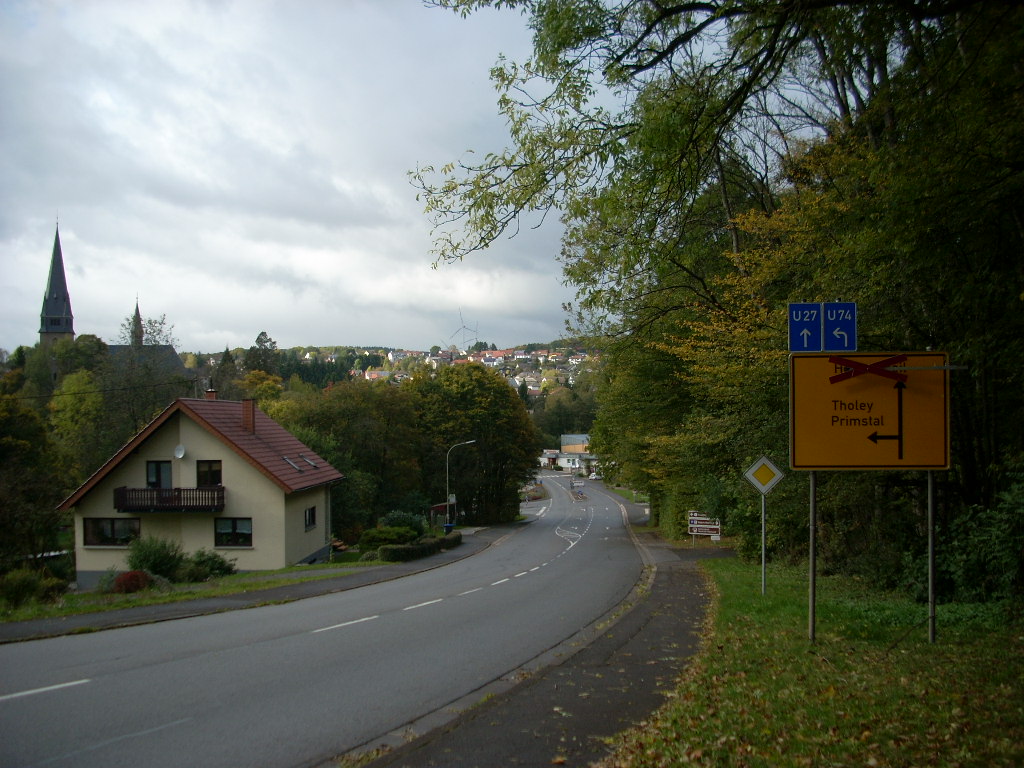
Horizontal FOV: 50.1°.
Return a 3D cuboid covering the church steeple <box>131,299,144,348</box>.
[{"bbox_3d":[-82.120,-13.705,240.000,2.850,11.840,2.850,0,-2,-19],"label":"church steeple"}]

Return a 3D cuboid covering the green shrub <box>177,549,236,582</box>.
[{"bbox_3d":[-12.659,7.545,45.500,2.580,1.410,2.200,0,-2,-16],"label":"green shrub"}]

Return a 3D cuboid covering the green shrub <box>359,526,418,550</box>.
[{"bbox_3d":[-6.406,8.124,57.000,3.180,1.410,2.600,0,-2,-6],"label":"green shrub"}]

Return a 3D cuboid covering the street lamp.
[{"bbox_3d":[-3.292,6.714,71.000,1.910,6.230,0.300,-1,-2,6],"label":"street lamp"}]

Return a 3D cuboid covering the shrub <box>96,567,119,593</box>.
[{"bbox_3d":[-15.115,7.361,41.000,0.900,1.050,0.950,0,-2,-20],"label":"shrub"}]

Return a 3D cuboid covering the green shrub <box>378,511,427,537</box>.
[{"bbox_3d":[-6.303,8.289,63.000,2.880,2.010,2.600,0,-2,-6],"label":"green shrub"}]

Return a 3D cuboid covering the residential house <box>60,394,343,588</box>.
[{"bbox_3d":[-15.435,5.356,56.587,11.450,9.040,10.500,-1,-2,4],"label":"residential house"}]

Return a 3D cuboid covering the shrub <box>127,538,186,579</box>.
[{"bbox_3d":[-15.244,7.515,47.000,2.620,1.930,2.400,0,-2,-18],"label":"shrub"}]

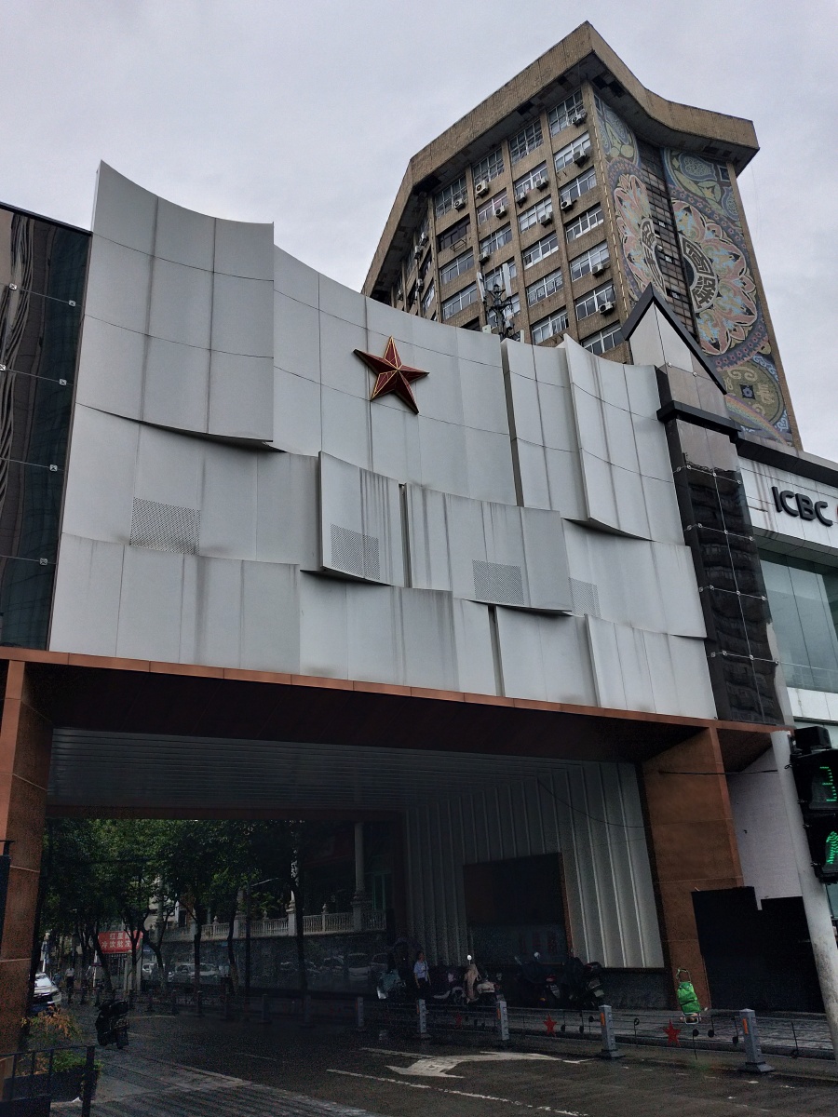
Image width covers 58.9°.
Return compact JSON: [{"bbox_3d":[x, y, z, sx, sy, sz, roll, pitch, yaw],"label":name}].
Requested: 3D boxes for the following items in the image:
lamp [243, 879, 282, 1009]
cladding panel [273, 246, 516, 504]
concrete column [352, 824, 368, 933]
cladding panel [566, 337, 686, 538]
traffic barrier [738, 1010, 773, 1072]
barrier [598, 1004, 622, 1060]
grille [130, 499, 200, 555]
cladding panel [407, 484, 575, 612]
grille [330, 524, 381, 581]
[{"bbox_3d":[-5.821,14.562,28.348,1.358,4.746,0.291,-3,-21,0],"label":"lamp"},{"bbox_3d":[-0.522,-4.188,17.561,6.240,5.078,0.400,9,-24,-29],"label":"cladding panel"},{"bbox_3d":[-2.618,13.788,32.895,0.601,4.936,0.601,-17,-25,31],"label":"concrete column"},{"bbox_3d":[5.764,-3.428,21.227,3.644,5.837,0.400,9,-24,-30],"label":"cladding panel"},{"bbox_3d":[4.795,6.943,10.734,0.330,0.778,0.330,7,-23,-25],"label":"traffic barrier"},{"bbox_3d":[3.299,8.237,12.945,0.330,0.778,0.330,7,-23,-25],"label":"barrier"},{"bbox_3d":[-4.783,-0.596,14.107,1.266,1.044,0.050,8,-24,-28],"label":"grille"},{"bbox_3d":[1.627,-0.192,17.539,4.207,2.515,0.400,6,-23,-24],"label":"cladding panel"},{"bbox_3d":[-1.341,-0.119,15.746,1.233,0.949,0.050,13,-27,-37],"label":"grille"}]

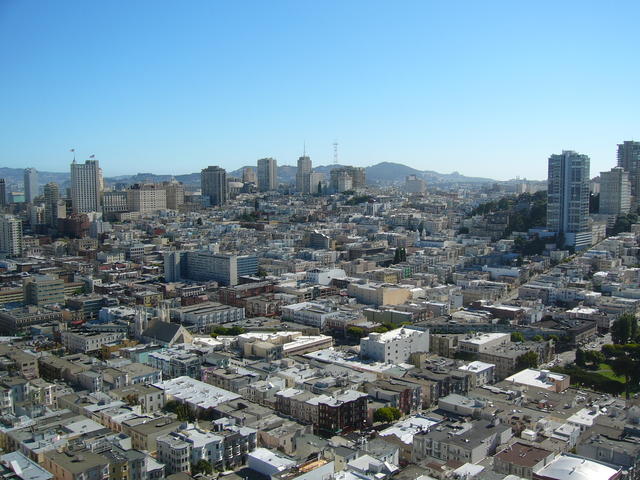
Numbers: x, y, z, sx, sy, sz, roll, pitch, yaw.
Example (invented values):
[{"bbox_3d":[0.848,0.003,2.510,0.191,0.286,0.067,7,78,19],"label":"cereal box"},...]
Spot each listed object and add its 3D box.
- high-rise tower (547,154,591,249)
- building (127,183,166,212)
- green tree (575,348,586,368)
[{"bbox_3d":[285.650,-45.490,746.150,36.000,110.000,38.000,5,7,44],"label":"high-rise tower"},{"bbox_3d":[-295.450,-72.080,1105.070,42.280,47.110,49.730,5,7,44],"label":"building"},{"bbox_3d":[156.000,70.600,387.010,7.190,11.560,7.190,0,5,0],"label":"green tree"}]

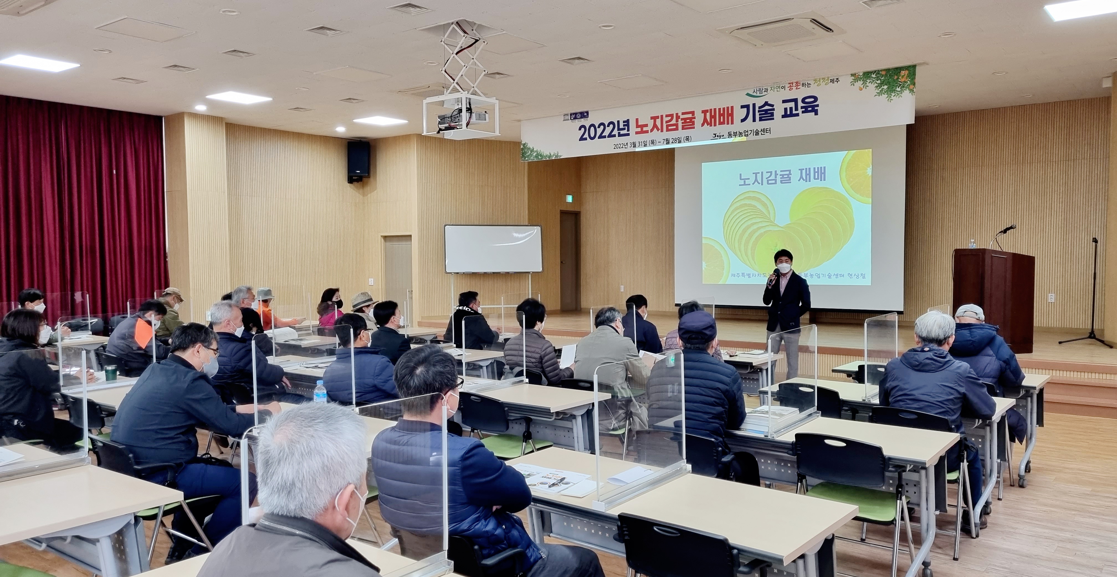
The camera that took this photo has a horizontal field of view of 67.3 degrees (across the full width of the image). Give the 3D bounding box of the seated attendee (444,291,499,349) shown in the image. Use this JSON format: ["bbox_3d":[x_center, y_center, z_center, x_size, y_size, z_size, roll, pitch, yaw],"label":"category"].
[{"bbox_3d":[-0.913,0.674,9.212,0.580,1.290,0.800,2,3,39],"label":"seated attendee"}]

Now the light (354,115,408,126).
[{"bbox_3d":[-2.876,-2.688,13.462,0.630,0.050,0.630,1,3,38],"label":"light"}]

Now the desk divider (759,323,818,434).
[{"bbox_3d":[1.315,0.501,4.676,0.060,0.545,0.680,2,3,38],"label":"desk divider"}]

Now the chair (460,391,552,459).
[{"bbox_3d":[-0.381,1.084,5.577,0.540,0.825,0.575,1,3,35],"label":"chair"}]

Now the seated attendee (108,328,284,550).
[{"bbox_3d":[-1.903,0.819,4.558,0.560,1.290,0.880,1,3,38],"label":"seated attendee"}]

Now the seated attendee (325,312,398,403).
[{"bbox_3d":[-1.040,0.778,5.343,0.560,1.290,0.820,1,3,38],"label":"seated attendee"}]

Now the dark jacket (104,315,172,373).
[{"bbox_3d":[-3.354,0.504,6.709,0.520,0.620,0.520,1,3,38],"label":"dark jacket"}]

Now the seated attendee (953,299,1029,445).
[{"bbox_3d":[3.076,0.782,6.177,0.600,1.335,0.800,1,3,38],"label":"seated attendee"}]

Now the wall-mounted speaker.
[{"bbox_3d":[-3.850,-2.435,16.200,0.440,0.800,0.420,0,2,-6],"label":"wall-mounted speaker"}]

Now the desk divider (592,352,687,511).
[{"bbox_3d":[0.360,0.556,3.438,0.060,0.545,0.680,2,3,38],"label":"desk divider"}]

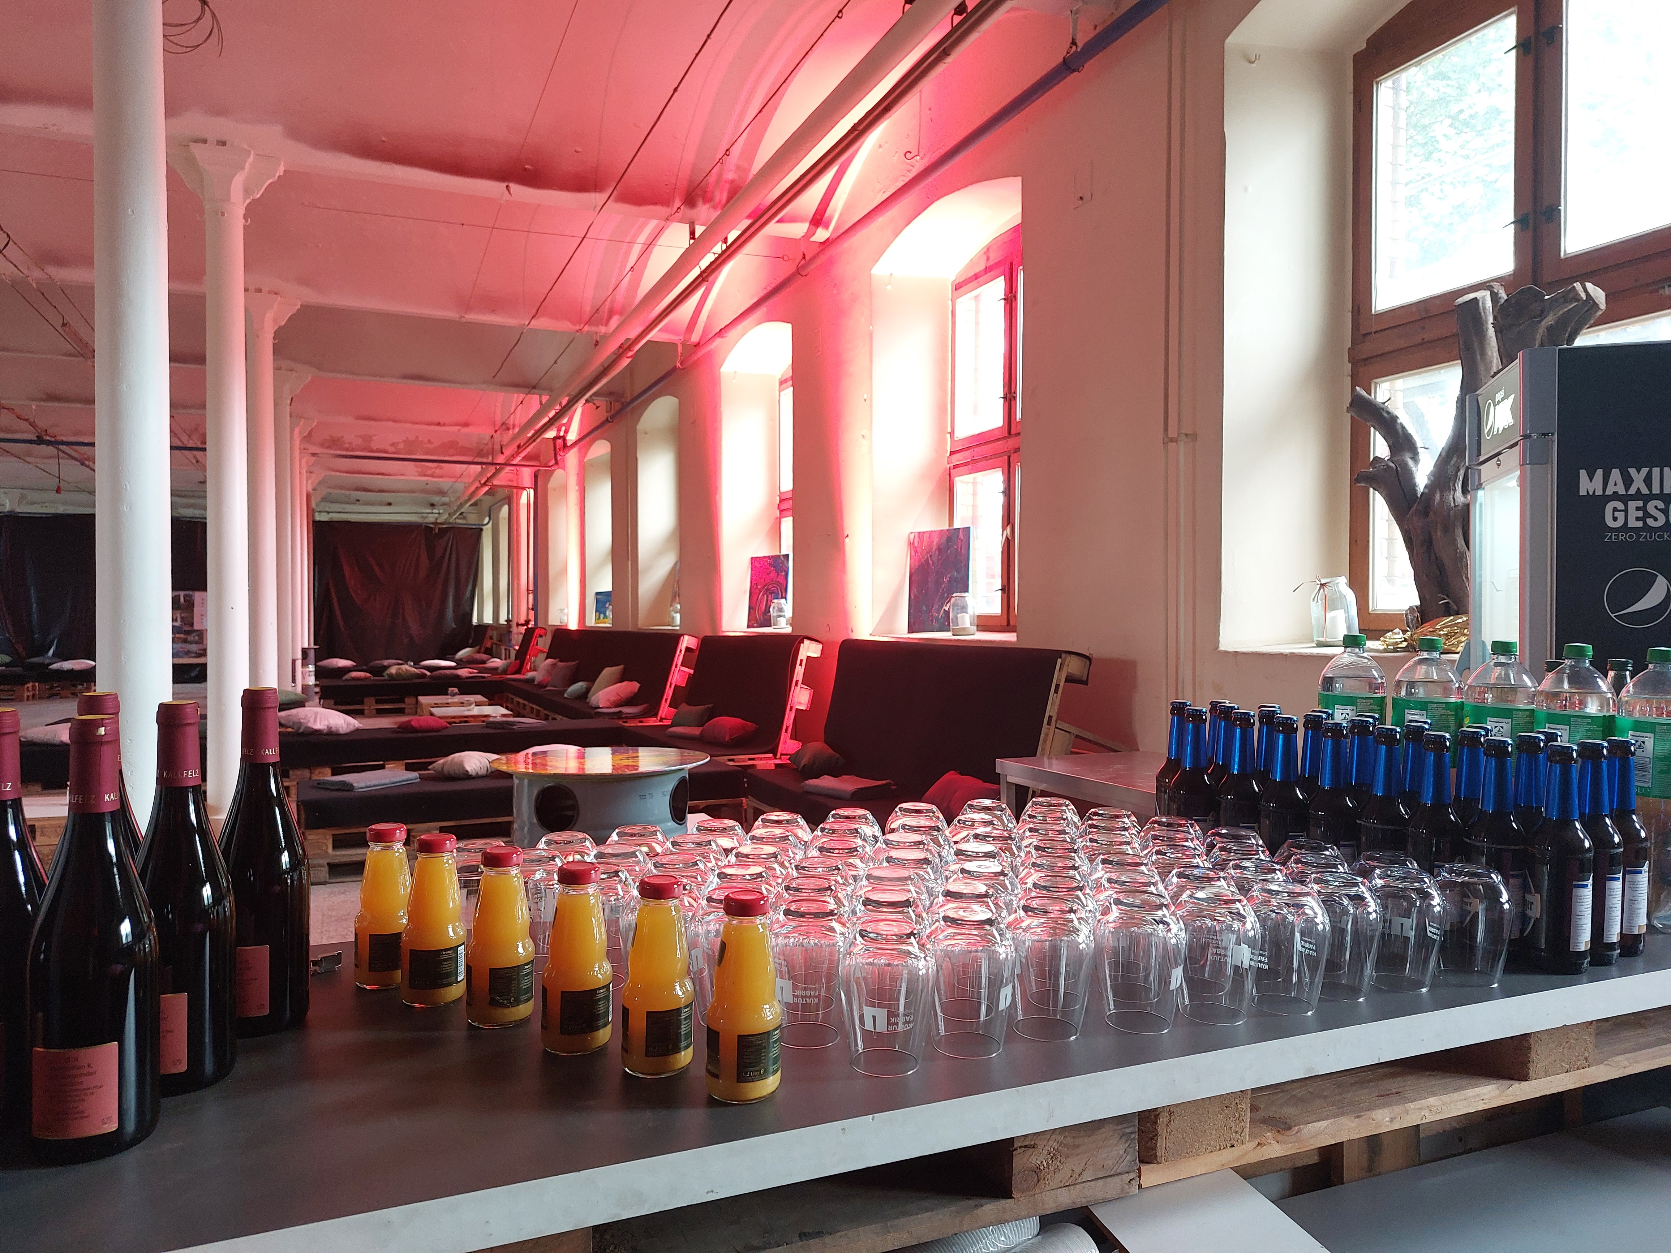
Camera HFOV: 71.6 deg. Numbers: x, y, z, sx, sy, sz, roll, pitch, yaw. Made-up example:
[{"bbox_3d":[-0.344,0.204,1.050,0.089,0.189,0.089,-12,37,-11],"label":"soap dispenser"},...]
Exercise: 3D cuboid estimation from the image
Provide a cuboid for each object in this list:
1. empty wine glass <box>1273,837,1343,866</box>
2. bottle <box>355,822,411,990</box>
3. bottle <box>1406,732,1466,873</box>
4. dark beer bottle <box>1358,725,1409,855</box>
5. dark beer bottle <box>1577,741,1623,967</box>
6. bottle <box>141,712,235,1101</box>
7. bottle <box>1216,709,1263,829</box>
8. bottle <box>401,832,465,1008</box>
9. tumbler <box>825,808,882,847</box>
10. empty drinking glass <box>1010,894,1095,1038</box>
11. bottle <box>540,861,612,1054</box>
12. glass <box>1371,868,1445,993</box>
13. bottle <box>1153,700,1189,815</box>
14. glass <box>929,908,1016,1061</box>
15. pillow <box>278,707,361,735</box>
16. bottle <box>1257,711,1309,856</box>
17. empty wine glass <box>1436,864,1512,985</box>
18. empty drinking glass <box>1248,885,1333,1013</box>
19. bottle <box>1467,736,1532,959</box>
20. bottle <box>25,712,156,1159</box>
[{"bbox_3d":[0.547,0.310,1.339,0.080,0.116,0.080,1,2,22],"label":"empty wine glass"},{"bbox_3d":[-0.455,0.282,1.177,0.060,0.156,0.060,0,1,-22],"label":"bottle"},{"bbox_3d":[0.682,0.239,1.318,0.062,0.235,0.062,0,1,0],"label":"bottle"},{"bbox_3d":[0.677,0.243,1.422,0.060,0.240,0.060,0,1,-22],"label":"dark beer bottle"},{"bbox_3d":[0.835,0.247,1.279,0.060,0.240,0.060,0,1,-22],"label":"dark beer bottle"},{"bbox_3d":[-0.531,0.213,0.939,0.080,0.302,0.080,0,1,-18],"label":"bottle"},{"bbox_3d":[0.571,0.239,1.625,0.060,0.240,0.060,0,1,-22],"label":"bottle"},{"bbox_3d":[-0.377,0.273,1.088,0.058,0.152,0.058,0,2,-19],"label":"bottle"},{"bbox_3d":[0.020,0.293,1.470,0.079,0.116,0.079,0,1,0],"label":"tumbler"},{"bbox_3d":[0.196,0.313,1.067,0.080,0.116,0.080,1,2,11],"label":"empty drinking glass"},{"bbox_3d":[-0.226,0.289,1.021,0.060,0.157,0.060,0,2,-12],"label":"bottle"},{"bbox_3d":[0.574,0.304,1.166,0.074,0.114,0.074,2,3,27],"label":"glass"},{"bbox_3d":[0.479,0.224,1.612,0.060,0.234,0.060,2,2,17],"label":"bottle"},{"bbox_3d":[0.117,0.310,1.018,0.079,0.116,0.079,0,1,0],"label":"glass"},{"bbox_3d":[-4.043,0.724,9.050,0.600,0.180,0.430,-1,2,-24],"label":"pillow"},{"bbox_3d":[0.571,0.232,1.471,0.062,0.235,0.062,0,1,0],"label":"bottle"},{"bbox_3d":[0.668,0.314,1.225,0.080,0.116,0.080,2,2,29],"label":"empty wine glass"},{"bbox_3d":[0.434,0.310,1.122,0.082,0.114,0.082,0,1,-22],"label":"empty drinking glass"},{"bbox_3d":[0.743,0.246,1.301,0.060,0.240,0.060,0,1,-22],"label":"bottle"},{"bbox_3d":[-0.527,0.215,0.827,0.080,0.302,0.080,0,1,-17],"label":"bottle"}]

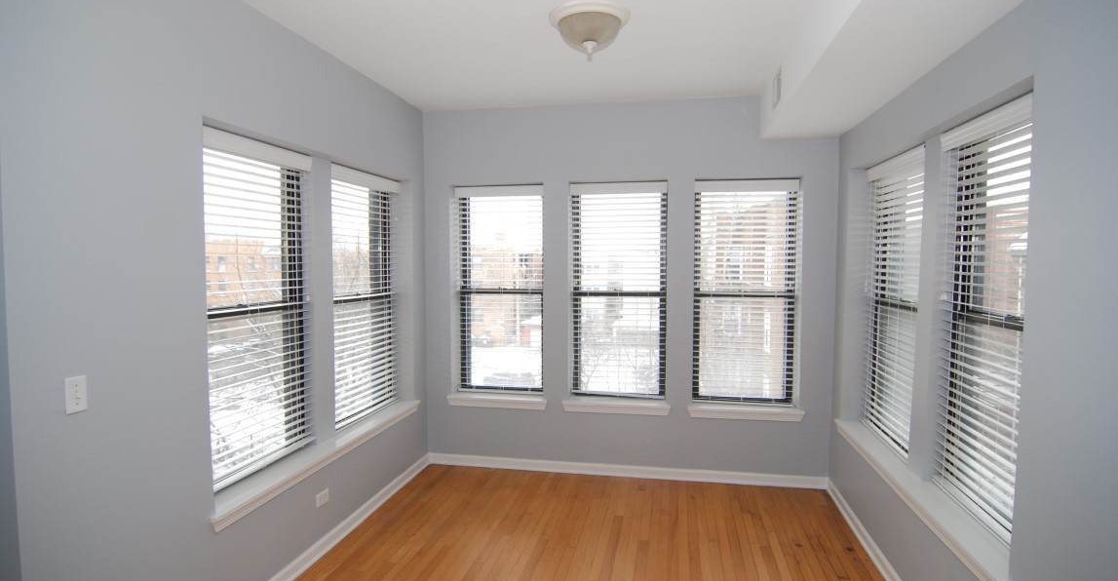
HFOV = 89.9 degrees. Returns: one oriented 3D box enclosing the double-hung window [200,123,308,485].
[{"bbox_3d":[-1.526,0.085,2.829,0.111,1.652,0.838,1,3,11],"label":"double-hung window"}]

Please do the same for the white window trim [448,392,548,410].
[{"bbox_3d":[-0.474,0.877,4.410,0.805,0.090,0.149,1,3,10],"label":"white window trim"}]

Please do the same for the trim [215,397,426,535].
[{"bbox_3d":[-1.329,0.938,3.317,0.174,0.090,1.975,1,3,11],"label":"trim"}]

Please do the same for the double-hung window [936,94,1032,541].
[{"bbox_3d":[1.742,0.119,2.249,0.111,1.652,0.863,1,3,11],"label":"double-hung window"}]

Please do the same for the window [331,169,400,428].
[{"bbox_3d":[-1.324,0.029,3.824,0.111,1.652,0.896,1,3,11],"label":"window"}]

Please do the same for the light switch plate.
[{"bbox_3d":[-1.573,0.340,1.828,0.012,0.115,0.070,1,3,11],"label":"light switch plate"}]

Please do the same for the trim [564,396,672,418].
[{"bbox_3d":[0.435,0.886,4.253,0.812,0.090,0.149,1,3,10],"label":"trim"}]

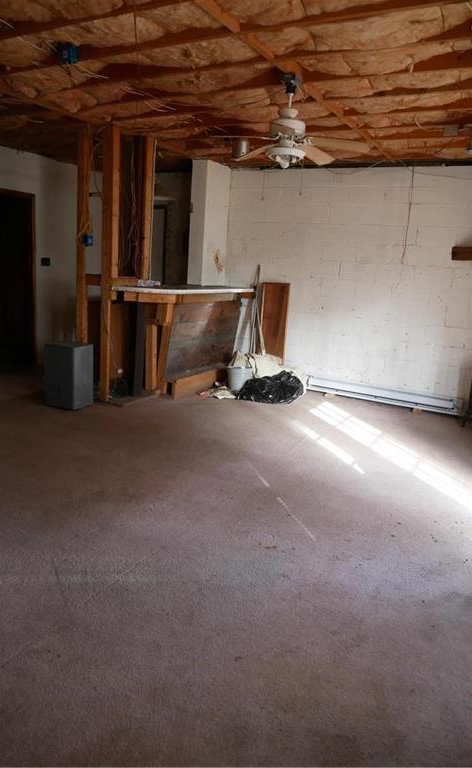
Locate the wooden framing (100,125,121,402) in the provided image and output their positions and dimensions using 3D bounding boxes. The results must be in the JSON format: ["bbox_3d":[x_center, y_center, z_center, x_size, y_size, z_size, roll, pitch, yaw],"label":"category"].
[{"bbox_3d":[-1.204,-1.078,5.062,0.100,2.580,0.085,10,14,27],"label":"wooden framing"}]

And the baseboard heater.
[{"bbox_3d":[1.607,0.112,5.951,1.750,0.170,0.070,10,14,27],"label":"baseboard heater"}]

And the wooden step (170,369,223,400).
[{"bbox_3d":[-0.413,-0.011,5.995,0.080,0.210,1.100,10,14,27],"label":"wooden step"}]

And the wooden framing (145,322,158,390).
[{"bbox_3d":[-0.925,-0.294,5.871,0.090,0.720,0.090,10,14,27],"label":"wooden framing"}]

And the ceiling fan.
[{"bbox_3d":[0.355,-1.702,3.467,1.070,0.580,1.070,10,14,27],"label":"ceiling fan"}]

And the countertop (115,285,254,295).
[{"bbox_3d":[-0.486,-1.017,5.717,0.610,0.043,2.030,10,14,27],"label":"countertop"}]

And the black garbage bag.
[{"bbox_3d":[0.362,0.036,5.793,0.680,0.290,0.480,4,12,-1],"label":"black garbage bag"}]

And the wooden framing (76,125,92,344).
[{"bbox_3d":[-1.491,-1.125,5.201,0.100,2.580,0.065,10,14,27],"label":"wooden framing"}]

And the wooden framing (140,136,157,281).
[{"bbox_3d":[-0.910,-1.743,5.361,0.088,1.370,0.090,10,14,27],"label":"wooden framing"}]

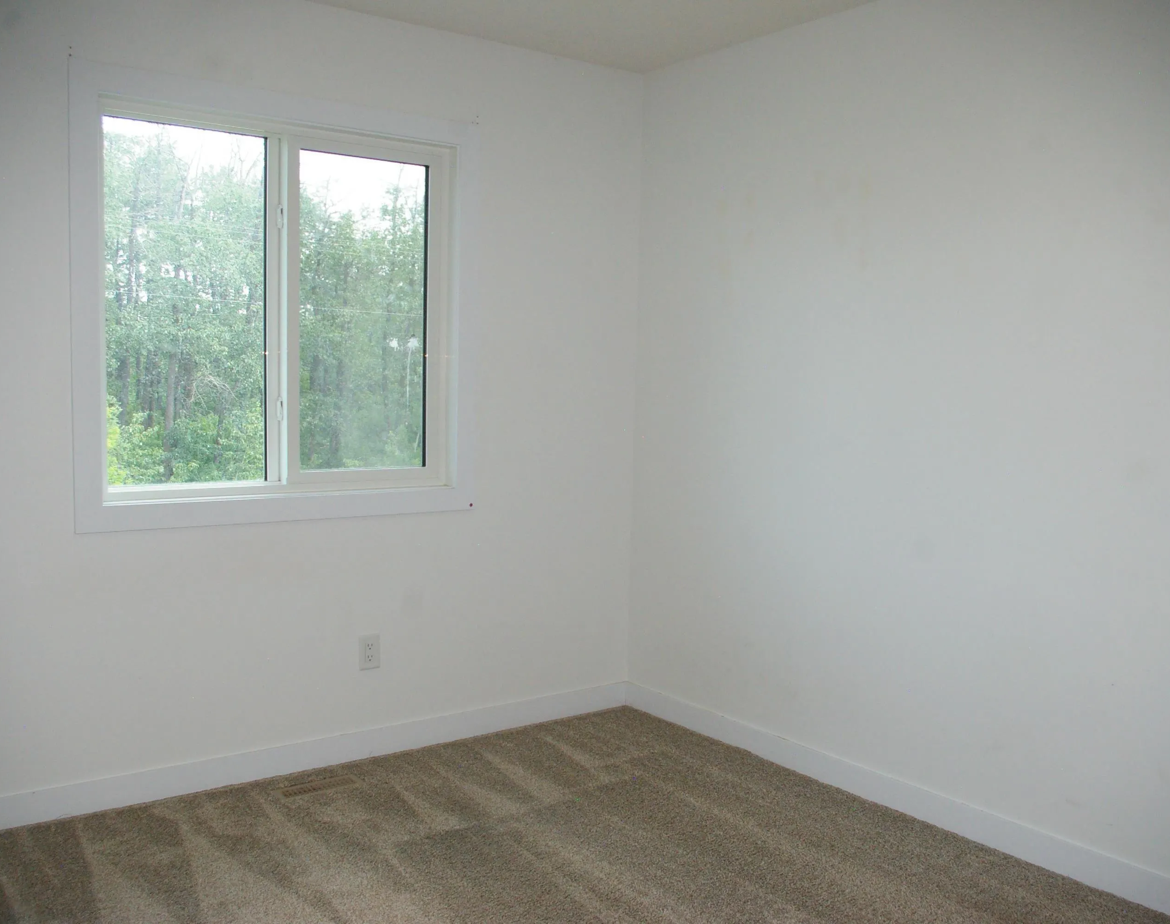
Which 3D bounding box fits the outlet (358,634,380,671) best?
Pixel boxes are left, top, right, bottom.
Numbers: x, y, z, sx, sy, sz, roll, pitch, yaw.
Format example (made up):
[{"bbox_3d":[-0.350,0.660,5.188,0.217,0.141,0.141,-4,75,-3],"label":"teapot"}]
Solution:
[{"bbox_3d":[-0.718,0.636,3.476,0.071,0.116,0.012,-1,5,-34],"label":"outlet"}]

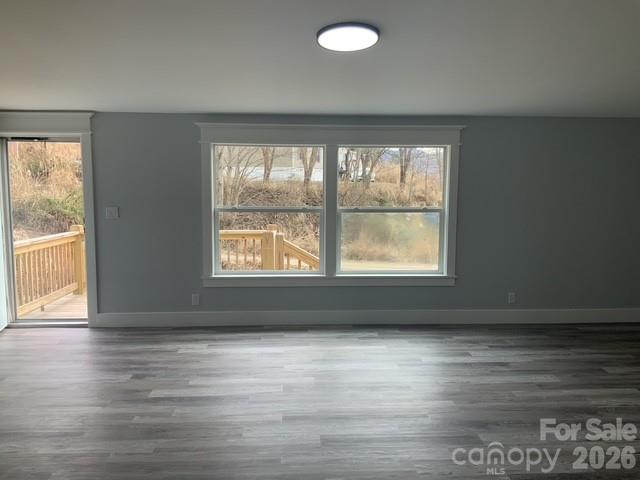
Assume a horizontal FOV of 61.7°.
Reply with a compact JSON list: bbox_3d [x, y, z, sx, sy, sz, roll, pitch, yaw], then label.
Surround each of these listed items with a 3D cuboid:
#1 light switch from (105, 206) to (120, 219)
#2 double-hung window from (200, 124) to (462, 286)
[{"bbox_3d":[-2.128,-0.276,5.493,0.122,0.118,0.014,0,6,-3],"label":"light switch"},{"bbox_3d":[0.124,-0.347,5.628,2.701,1.676,0.110,0,6,-3],"label":"double-hung window"}]

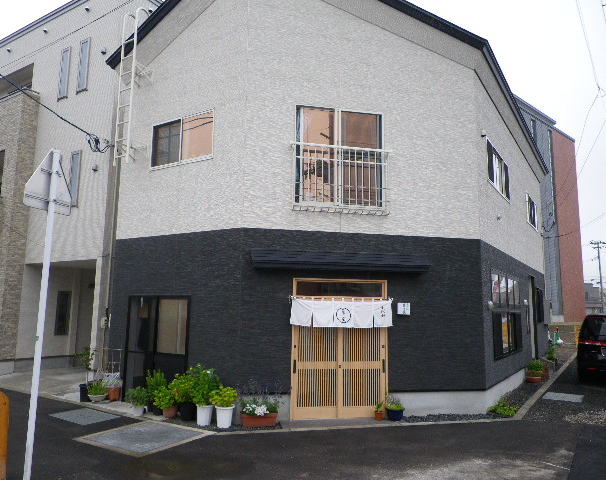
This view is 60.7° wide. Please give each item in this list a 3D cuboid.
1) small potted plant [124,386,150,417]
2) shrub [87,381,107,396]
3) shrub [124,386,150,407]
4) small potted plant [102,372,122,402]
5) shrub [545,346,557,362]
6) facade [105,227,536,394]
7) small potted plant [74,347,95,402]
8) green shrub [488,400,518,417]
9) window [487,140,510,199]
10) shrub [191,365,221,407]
[{"bbox_3d":[-2.843,2.756,8.869,0.414,0.469,0.406,3,-8,-17],"label":"small potted plant"},{"bbox_3d":[-3.817,2.784,9.709,0.350,0.292,0.350,4,-8,-20],"label":"shrub"},{"bbox_3d":[-2.728,2.590,8.542,0.393,0.336,0.393,3,-8,-17],"label":"shrub"},{"bbox_3d":[-3.601,2.782,9.809,0.356,0.493,0.356,4,-8,-19],"label":"small potted plant"},{"bbox_3d":[8.256,3.804,17.200,0.400,0.530,0.400,-4,-9,31],"label":"shrub"},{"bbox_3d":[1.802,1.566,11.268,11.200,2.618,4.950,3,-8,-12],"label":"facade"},{"bbox_3d":[-4.272,2.625,10.160,0.426,1.030,0.373,4,-9,-22],"label":"small potted plant"},{"bbox_3d":[3.612,3.060,9.387,0.450,0.220,0.520,-4,-9,31],"label":"green shrub"},{"bbox_3d":[4.195,-1.414,11.061,0.120,0.859,2.371,-4,-9,31],"label":"window"},{"bbox_3d":[-1.549,2.316,8.248,0.497,0.638,0.462,2,-8,-10],"label":"shrub"}]

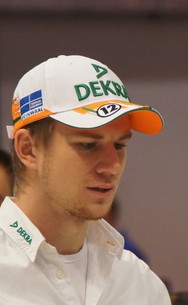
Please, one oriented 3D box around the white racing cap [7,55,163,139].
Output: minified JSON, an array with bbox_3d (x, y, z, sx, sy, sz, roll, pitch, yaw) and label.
[{"bbox_3d":[-0.020,-0.092,6.100,0.276,0.146,0.180,-10,-10,44],"label":"white racing cap"}]

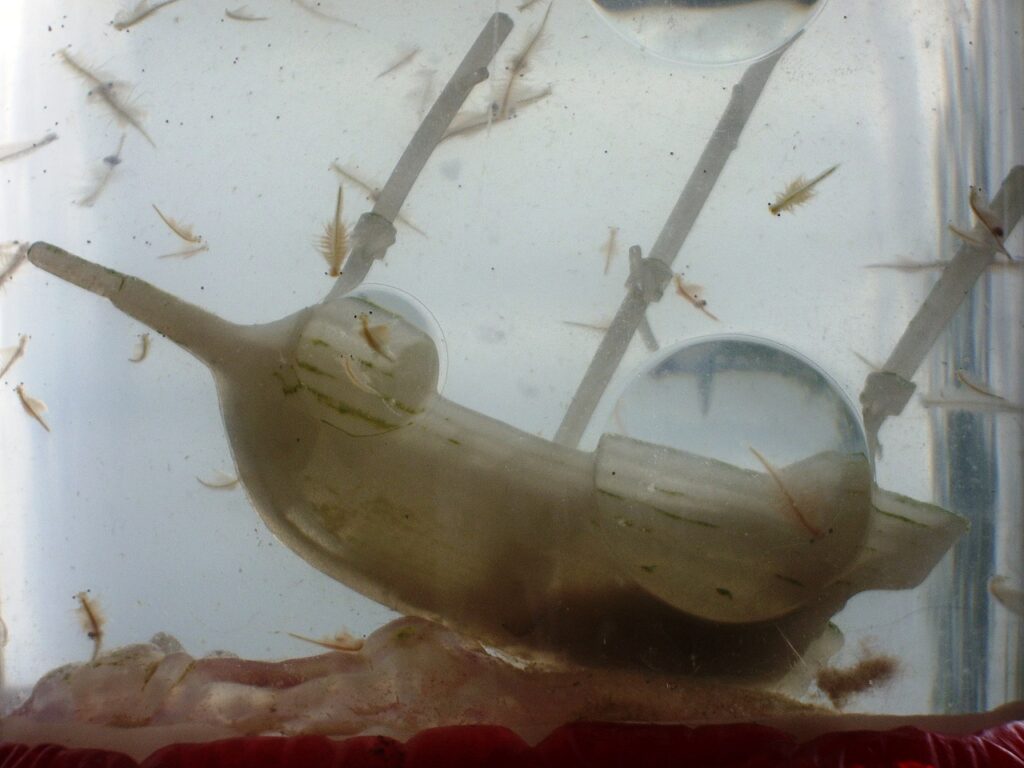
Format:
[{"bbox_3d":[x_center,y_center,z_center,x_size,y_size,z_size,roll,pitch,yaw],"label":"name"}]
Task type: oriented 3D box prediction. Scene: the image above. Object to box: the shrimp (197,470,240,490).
[{"bbox_3d":[-0.033,0.011,0.355,0.005,0.002,0.002,-3,-5,-6],"label":"shrimp"}]

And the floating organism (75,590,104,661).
[{"bbox_3d":[-0.045,0.026,0.340,0.003,0.008,0.002,-11,0,0],"label":"floating organism"}]

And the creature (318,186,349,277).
[{"bbox_3d":[-0.019,-0.016,0.335,0.003,0.010,0.002,4,0,0],"label":"creature"}]

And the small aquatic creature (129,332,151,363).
[{"bbox_3d":[-0.040,-0.004,0.340,0.002,0.003,0.001,9,0,11],"label":"small aquatic creature"}]

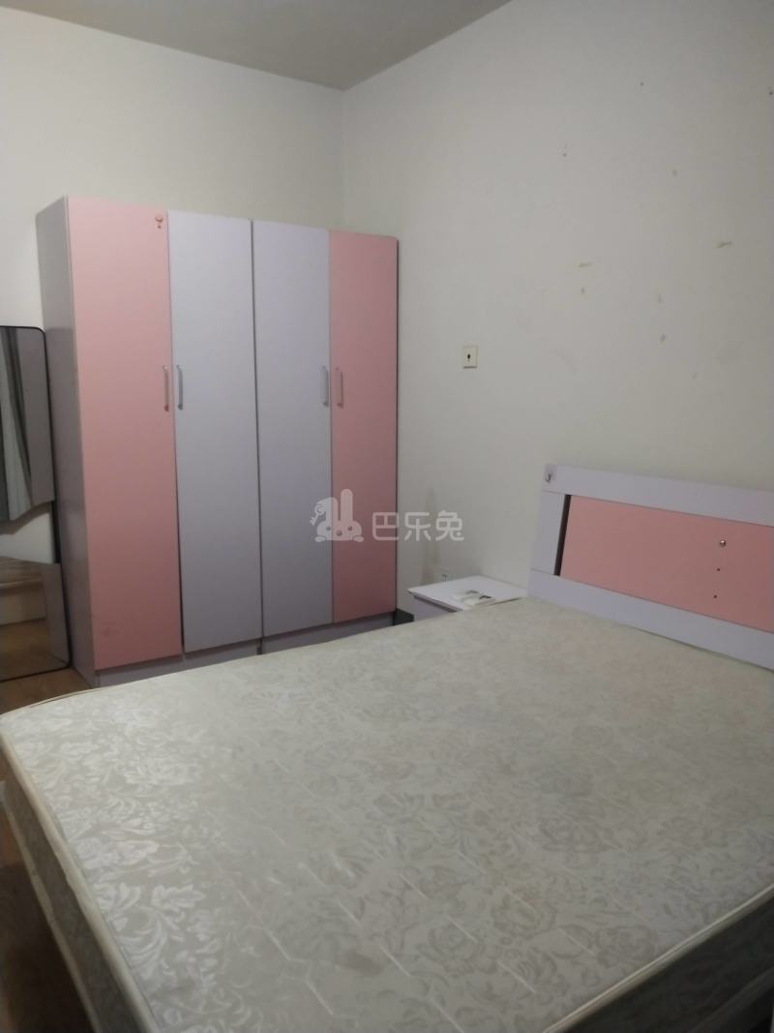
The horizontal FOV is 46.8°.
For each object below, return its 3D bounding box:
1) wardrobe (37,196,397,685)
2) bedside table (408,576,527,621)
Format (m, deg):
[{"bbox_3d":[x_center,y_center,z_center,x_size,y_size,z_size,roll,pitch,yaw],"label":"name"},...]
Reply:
[{"bbox_3d":[-0.673,-0.330,3.995,1.504,1.861,0.428,-6,10,-37],"label":"wardrobe"},{"bbox_3d":[0.348,0.503,3.635,0.408,0.400,0.403,-6,11,-34],"label":"bedside table"}]

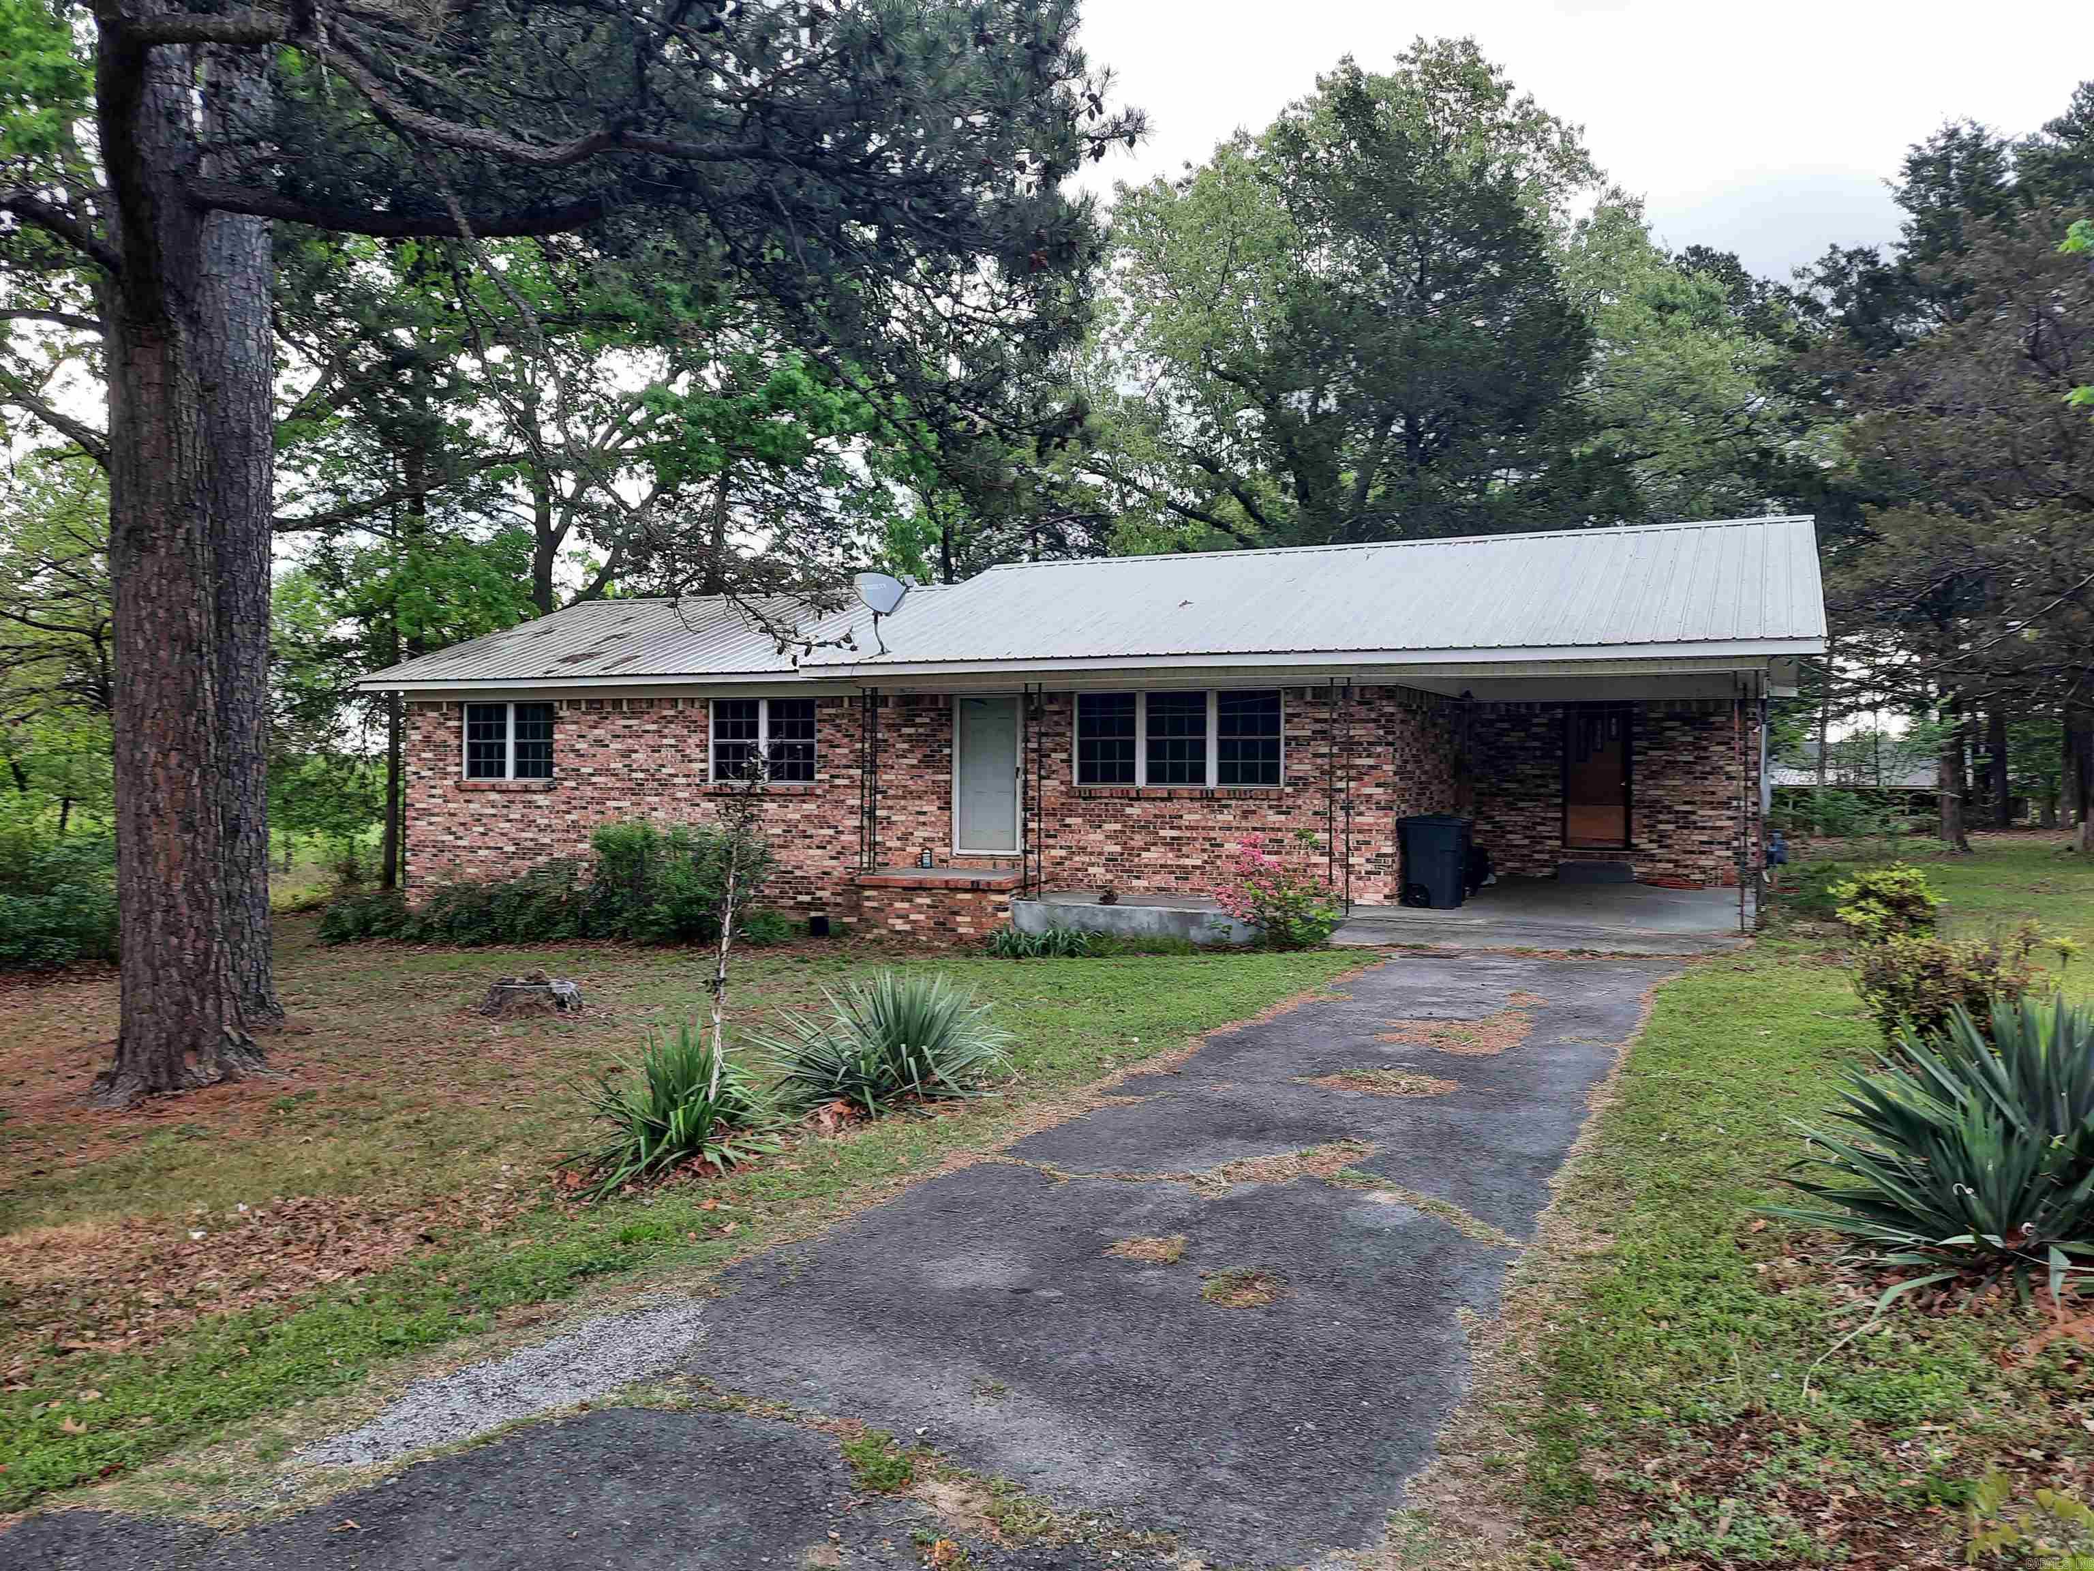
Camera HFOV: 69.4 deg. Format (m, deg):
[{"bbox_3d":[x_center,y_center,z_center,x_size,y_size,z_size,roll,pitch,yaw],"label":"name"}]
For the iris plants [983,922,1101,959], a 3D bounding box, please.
[{"bbox_3d":[-0.030,1.680,16.350,1.150,0.350,0.600,1,1,26],"label":"iris plants"}]

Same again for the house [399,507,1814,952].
[{"bbox_3d":[0.331,-0.846,23.340,20.521,5.125,10.584,1,1,26],"label":"house"}]

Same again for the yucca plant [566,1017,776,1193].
[{"bbox_3d":[-1.883,1.591,7.600,0.980,0.700,0.960,0,1,0],"label":"yucca plant"}]

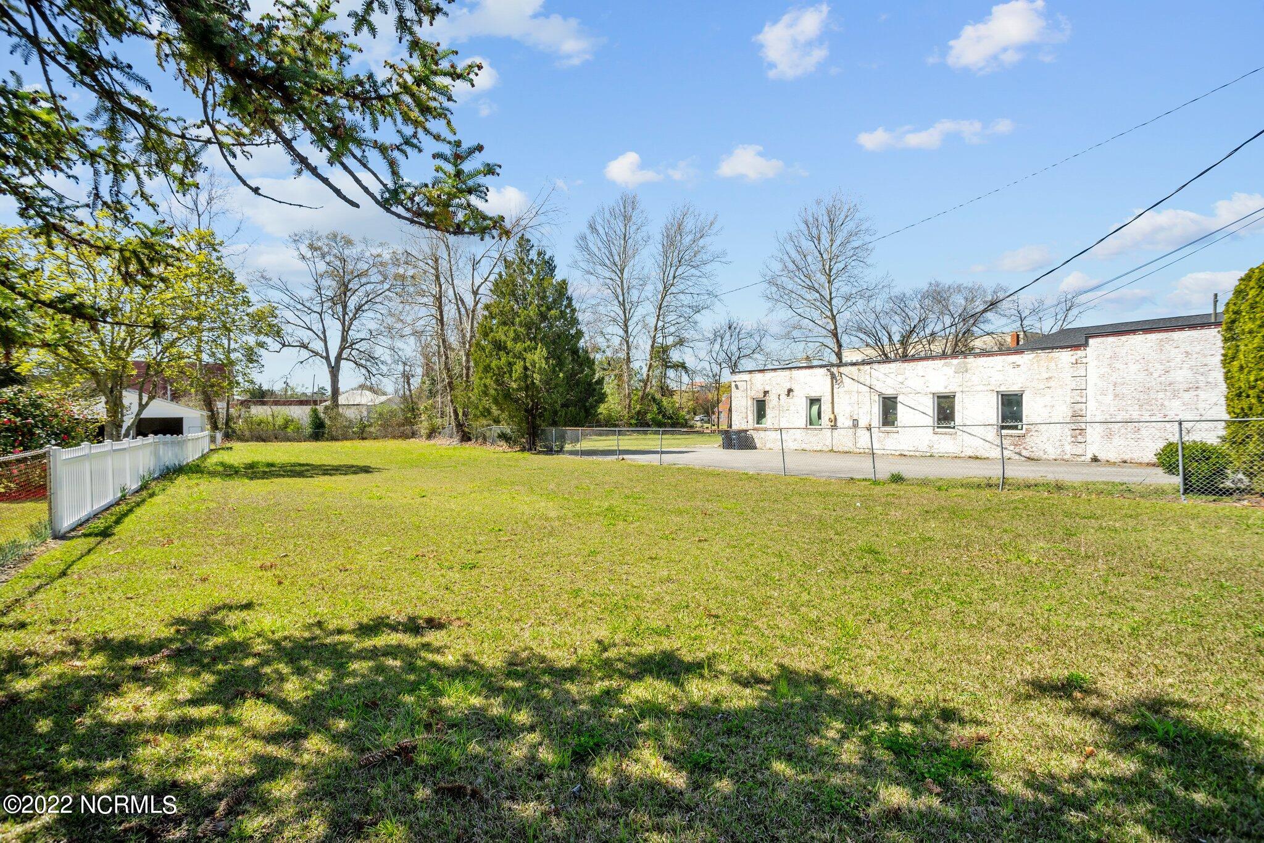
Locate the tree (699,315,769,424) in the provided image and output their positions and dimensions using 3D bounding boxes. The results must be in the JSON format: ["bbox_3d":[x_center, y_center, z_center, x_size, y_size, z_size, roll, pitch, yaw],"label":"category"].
[{"bbox_3d":[10.200,-4.700,60.000,7.000,12.000,6.600,0,1,0],"label":"tree"}]

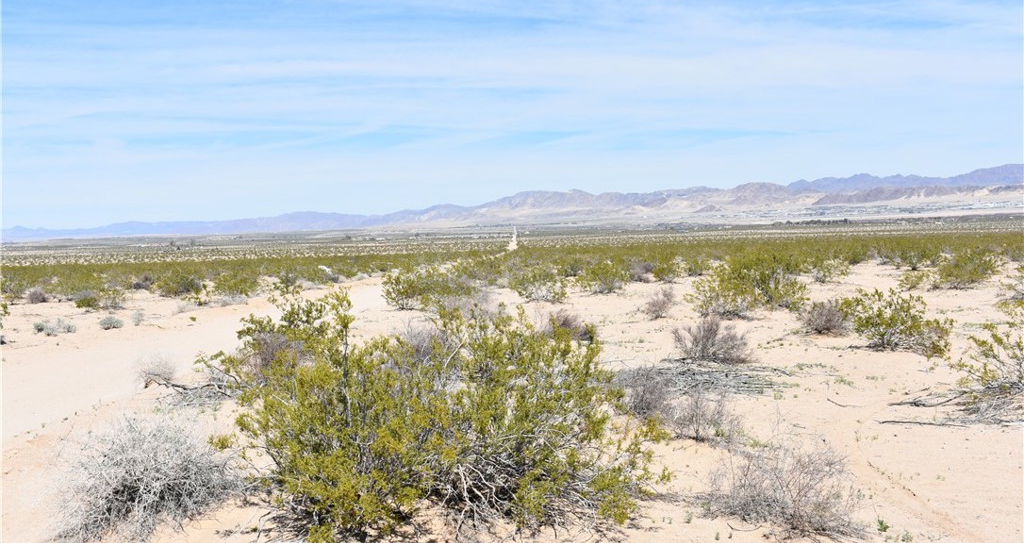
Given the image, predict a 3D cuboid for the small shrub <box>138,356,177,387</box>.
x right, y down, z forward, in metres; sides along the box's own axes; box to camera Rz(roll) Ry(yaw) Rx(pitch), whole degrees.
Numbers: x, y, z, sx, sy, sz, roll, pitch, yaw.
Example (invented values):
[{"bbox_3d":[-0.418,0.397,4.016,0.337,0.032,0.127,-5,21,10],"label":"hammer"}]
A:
[{"bbox_3d":[-3.932,1.103,12.345,0.410,0.320,0.350,0,2,0],"label":"small shrub"}]

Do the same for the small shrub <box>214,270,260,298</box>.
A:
[{"bbox_3d":[-7.402,0.339,29.941,1.220,0.730,1.030,0,2,0],"label":"small shrub"}]

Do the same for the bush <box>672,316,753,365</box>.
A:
[{"bbox_3d":[2.671,0.872,14.791,1.050,0.550,0.900,0,2,10],"label":"bush"}]

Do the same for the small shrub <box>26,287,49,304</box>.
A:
[{"bbox_3d":[-14.117,0.672,32.991,0.650,0.500,0.580,-2,2,-23],"label":"small shrub"}]

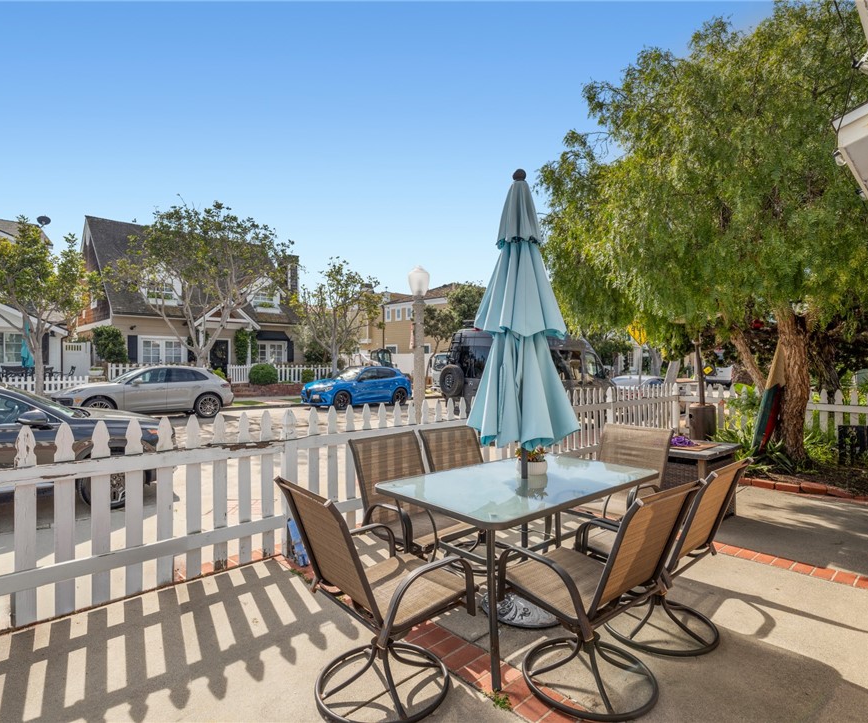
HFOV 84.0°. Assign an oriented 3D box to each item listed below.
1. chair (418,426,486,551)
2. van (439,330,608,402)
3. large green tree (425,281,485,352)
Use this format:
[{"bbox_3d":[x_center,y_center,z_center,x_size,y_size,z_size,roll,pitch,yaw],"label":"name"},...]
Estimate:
[{"bbox_3d":[0.301,0.950,3.493,0.600,0.920,0.690,0,0,-38],"label":"chair"},{"bbox_3d":[3.271,0.340,14.971,6.100,2.780,2.100,0,0,-43],"label":"van"},{"bbox_3d":[1.656,-1.633,34.062,5.000,7.500,5.000,0,-2,0],"label":"large green tree"}]

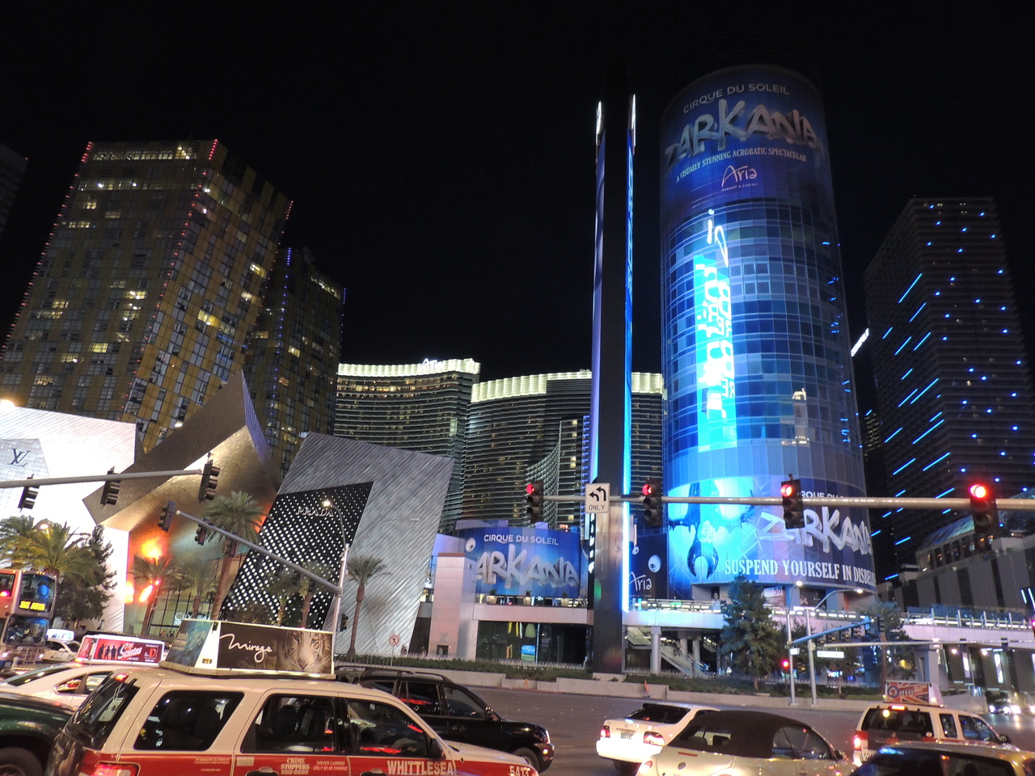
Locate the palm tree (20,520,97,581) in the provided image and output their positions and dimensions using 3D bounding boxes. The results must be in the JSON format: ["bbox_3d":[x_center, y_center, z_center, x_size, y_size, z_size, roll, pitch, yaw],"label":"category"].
[{"bbox_3d":[-30.203,12.395,45.873,4.900,7.760,4.900,4,-20,0],"label":"palm tree"}]

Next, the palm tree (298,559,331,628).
[{"bbox_3d":[-18.307,19.184,62.841,3.300,8.100,3.300,4,-20,0],"label":"palm tree"}]

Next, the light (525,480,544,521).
[{"bbox_3d":[0.437,2.995,18.921,0.360,1.100,0.420,-12,-25,37],"label":"light"}]

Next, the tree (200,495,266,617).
[{"bbox_3d":[-21.227,13.014,51.180,4.500,11.320,4.500,4,-20,0],"label":"tree"}]

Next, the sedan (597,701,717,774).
[{"bbox_3d":[3.900,8.052,16.533,4.650,1.410,1.780,21,-27,-40],"label":"sedan"}]

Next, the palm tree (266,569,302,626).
[{"bbox_3d":[-23.458,21.762,70.297,3.500,7.750,3.500,4,-20,0],"label":"palm tree"}]

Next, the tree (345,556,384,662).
[{"bbox_3d":[-13.428,18.582,61.046,3.500,8.590,3.500,4,-20,0],"label":"tree"}]

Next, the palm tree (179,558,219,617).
[{"bbox_3d":[-31.051,20.402,68.485,3.700,8.140,3.700,4,-20,0],"label":"palm tree"}]

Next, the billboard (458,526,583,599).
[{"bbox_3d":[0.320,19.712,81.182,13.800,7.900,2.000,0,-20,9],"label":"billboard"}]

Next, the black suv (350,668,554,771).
[{"bbox_3d":[-1.576,6.099,12.858,4.450,1.770,1.800,10,-21,-16],"label":"black suv"}]

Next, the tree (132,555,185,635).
[{"bbox_3d":[-33.051,19.046,64.674,4.400,7.830,4.400,4,-20,0],"label":"tree"}]

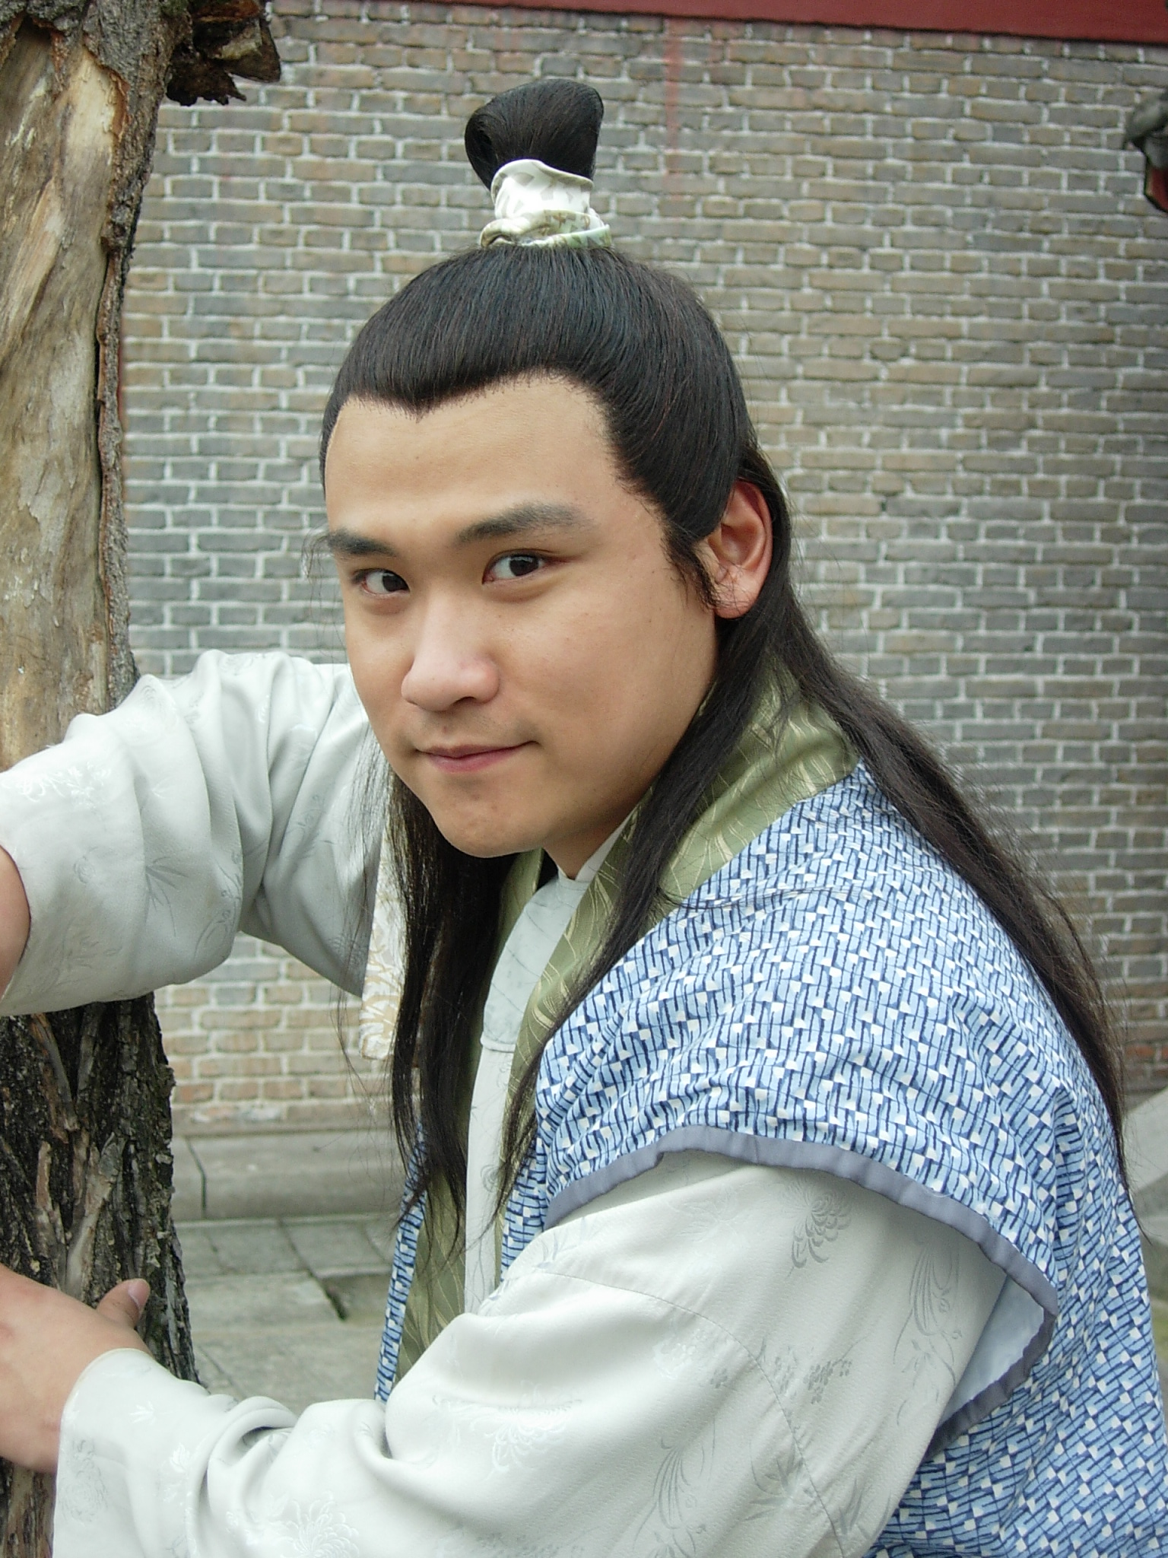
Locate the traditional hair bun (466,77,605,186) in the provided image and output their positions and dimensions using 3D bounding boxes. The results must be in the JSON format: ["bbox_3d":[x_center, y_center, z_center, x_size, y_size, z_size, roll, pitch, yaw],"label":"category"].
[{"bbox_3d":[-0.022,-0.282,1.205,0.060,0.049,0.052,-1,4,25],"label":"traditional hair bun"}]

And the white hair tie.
[{"bbox_3d":[-0.017,-0.251,1.200,0.055,0.038,0.052,-2,3,0],"label":"white hair tie"}]

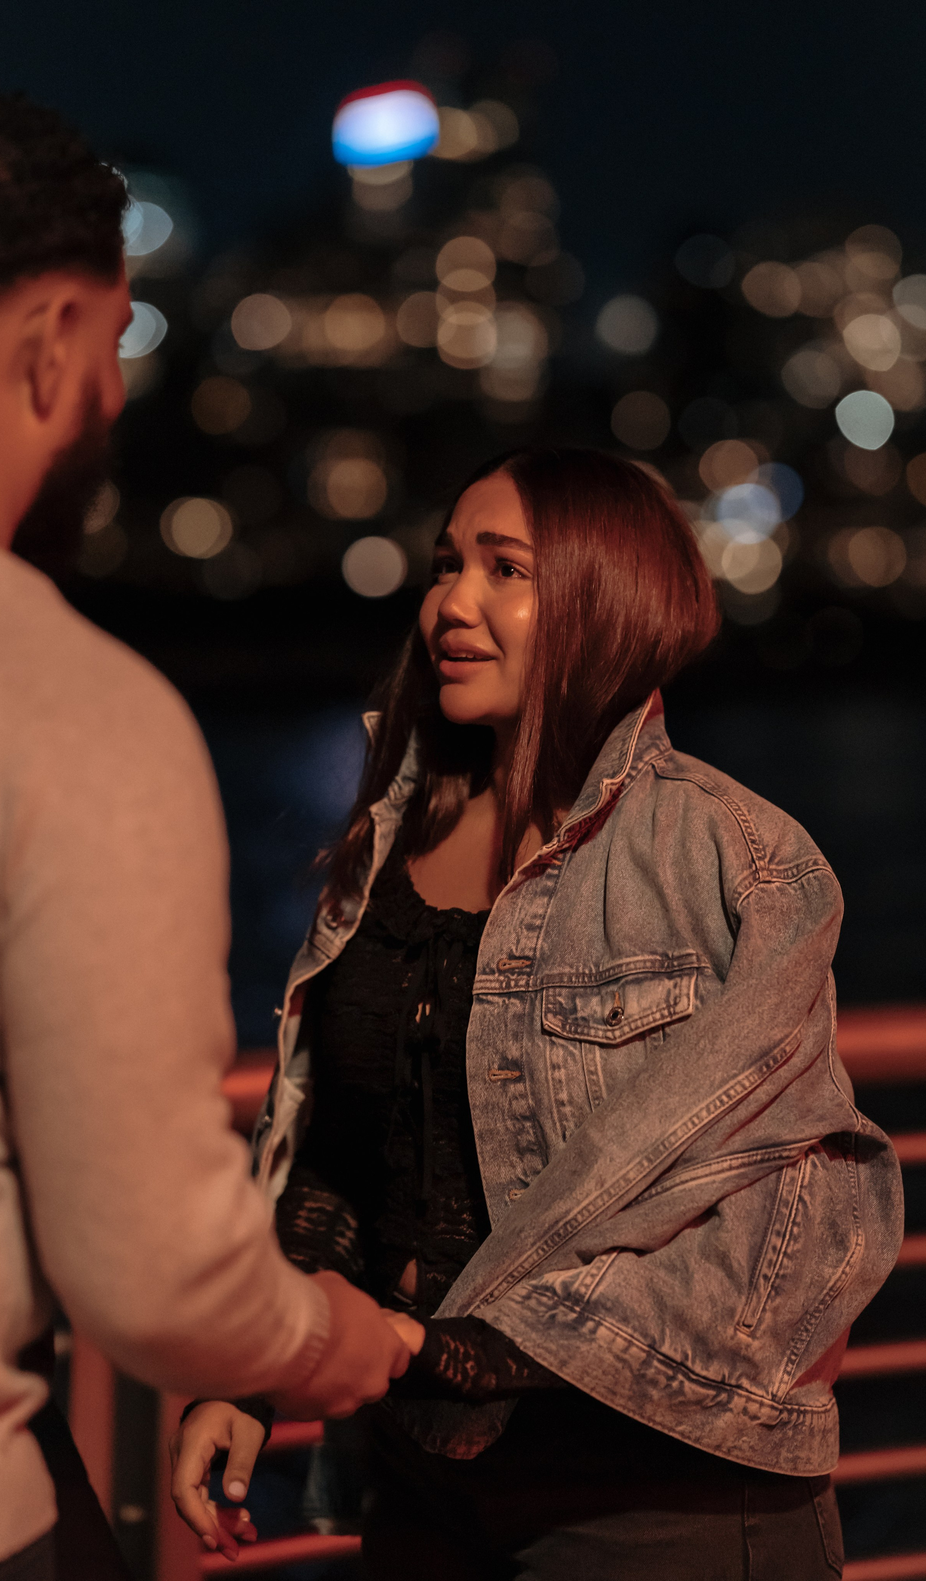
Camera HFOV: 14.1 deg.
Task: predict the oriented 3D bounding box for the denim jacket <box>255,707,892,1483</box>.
[{"bbox_3d":[0.091,0.229,2.980,0.400,0.605,0.510,-3,4,-45],"label":"denim jacket"}]

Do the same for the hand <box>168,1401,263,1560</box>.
[{"bbox_3d":[-0.194,0.541,2.930,0.085,0.130,0.090,1,3,25],"label":"hand"}]

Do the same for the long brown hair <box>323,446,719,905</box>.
[{"bbox_3d":[0.048,-0.092,3.000,0.270,0.375,0.270,2,3,42],"label":"long brown hair"}]

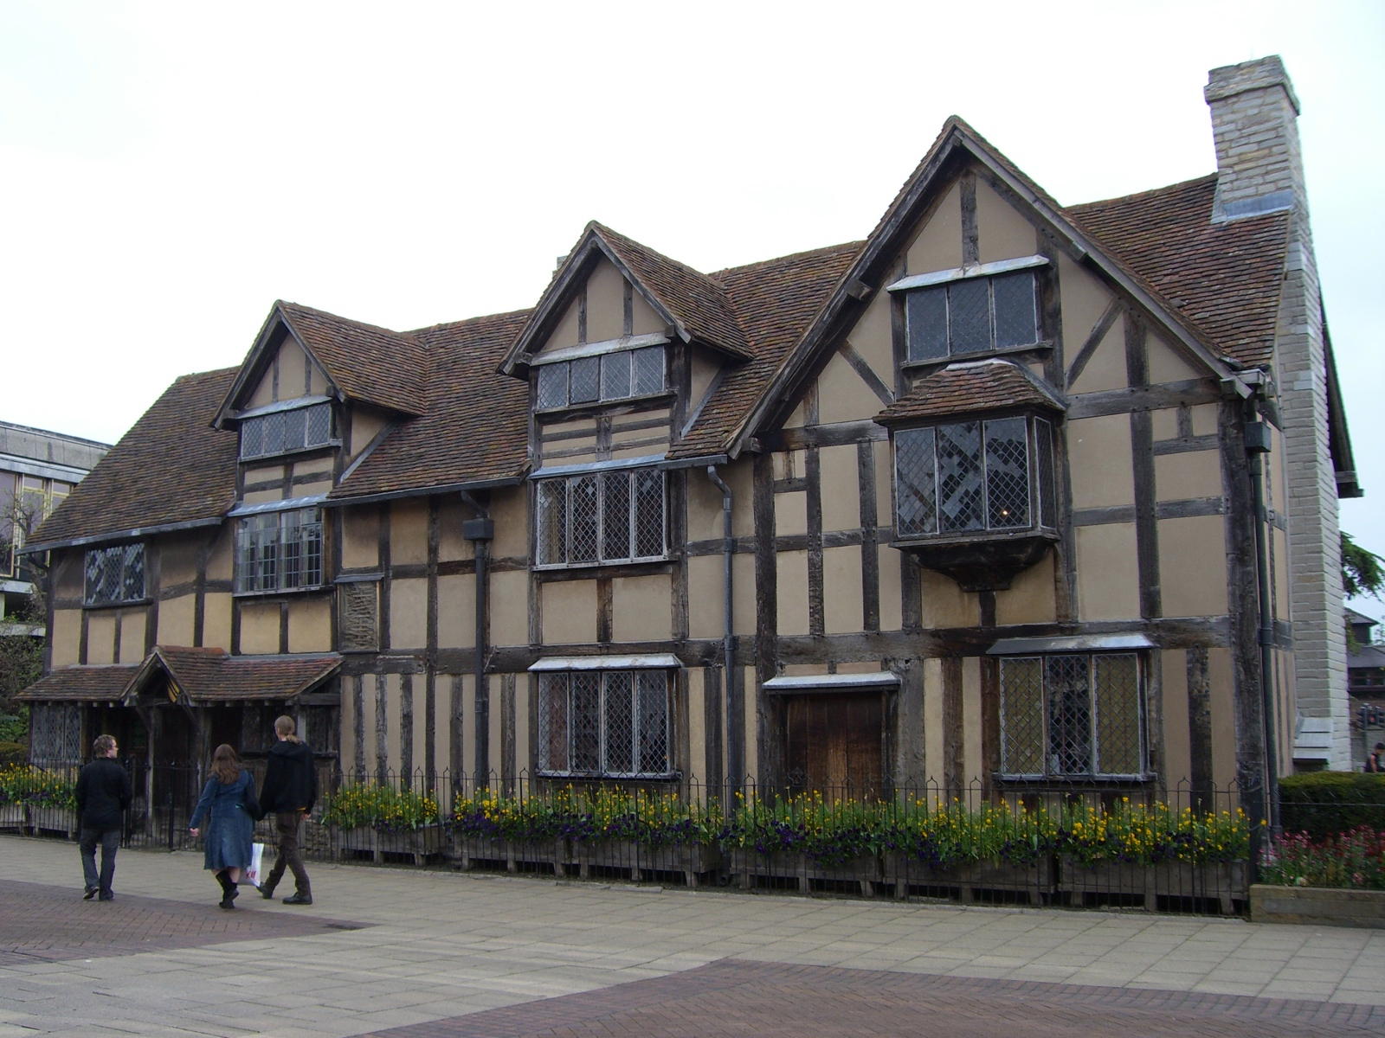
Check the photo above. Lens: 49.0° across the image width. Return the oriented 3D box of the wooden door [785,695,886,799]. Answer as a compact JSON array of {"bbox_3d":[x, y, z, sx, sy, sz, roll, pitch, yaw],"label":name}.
[{"bbox_3d":[1.566,2.892,16.576,1.249,1.971,0.080,-6,-9,34],"label":"wooden door"}]

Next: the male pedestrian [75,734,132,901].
[{"bbox_3d":[-6.206,3.131,16.034,0.520,1.710,0.380,4,-8,-33],"label":"male pedestrian"}]

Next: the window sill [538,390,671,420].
[{"bbox_3d":[-1.104,-1.382,18.584,2.025,0.118,0.180,-5,-9,33],"label":"window sill"}]

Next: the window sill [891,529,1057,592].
[{"bbox_3d":[2.870,0.448,15.506,1.631,0.538,0.520,-6,-9,34],"label":"window sill"}]

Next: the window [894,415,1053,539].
[{"bbox_3d":[2.876,-0.409,15.619,1.554,1.195,0.450,-6,-9,34],"label":"window"}]

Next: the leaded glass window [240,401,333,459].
[{"bbox_3d":[-5.923,-1.273,22.141,1.987,0.641,0.100,-6,-9,34],"label":"leaded glass window"}]

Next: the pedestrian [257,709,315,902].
[{"bbox_3d":[-4.140,2.965,15.568,0.620,1.860,0.540,-6,-9,38],"label":"pedestrian"}]

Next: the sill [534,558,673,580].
[{"bbox_3d":[-1.101,0.612,18.538,2.164,0.141,0.140,-6,-9,34],"label":"sill"}]

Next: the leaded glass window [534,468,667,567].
[{"bbox_3d":[-1.140,-0.013,18.445,1.932,1.087,0.150,-5,-9,33],"label":"leaded glass window"}]

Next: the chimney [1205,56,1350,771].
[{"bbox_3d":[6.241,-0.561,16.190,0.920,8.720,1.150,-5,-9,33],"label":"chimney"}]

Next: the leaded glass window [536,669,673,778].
[{"bbox_3d":[-1.073,2.429,18.076,1.937,1.226,0.160,-5,-9,33],"label":"leaded glass window"}]

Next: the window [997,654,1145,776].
[{"bbox_3d":[3.728,1.946,14.999,1.410,1.174,0.170,-5,-9,33],"label":"window"}]

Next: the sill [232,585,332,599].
[{"bbox_3d":[-5.777,1.031,21.350,1.971,0.074,0.180,-5,-9,33],"label":"sill"}]

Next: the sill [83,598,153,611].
[{"bbox_3d":[-9.080,1.335,24.019,1.794,0.103,0.140,-6,-9,34],"label":"sill"}]

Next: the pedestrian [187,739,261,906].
[{"bbox_3d":[-4.703,3.076,15.329,0.580,1.610,0.460,6,-9,-42],"label":"pedestrian"}]

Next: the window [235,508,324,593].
[{"bbox_3d":[-5.841,0.454,21.460,1.742,1.090,0.150,-5,-9,33],"label":"window"}]

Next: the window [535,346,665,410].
[{"bbox_3d":[-1.162,-1.721,18.710,1.911,0.546,0.120,-5,-9,33],"label":"window"}]

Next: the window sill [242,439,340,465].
[{"bbox_3d":[-5.825,-0.974,21.984,2.219,0.095,0.150,-6,-9,34],"label":"window sill"}]

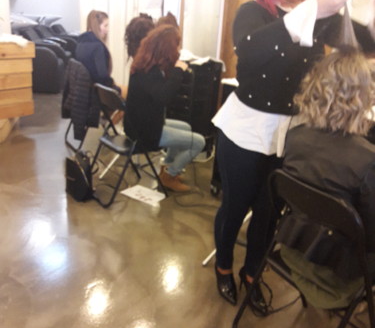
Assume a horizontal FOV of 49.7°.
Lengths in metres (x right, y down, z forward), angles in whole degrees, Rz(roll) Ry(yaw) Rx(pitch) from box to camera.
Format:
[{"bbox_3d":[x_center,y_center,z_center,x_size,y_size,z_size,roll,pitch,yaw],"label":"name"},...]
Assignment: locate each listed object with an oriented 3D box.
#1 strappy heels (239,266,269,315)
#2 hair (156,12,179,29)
[{"bbox_3d":[0.320,0.602,1.956,0.085,0.150,0.215,-10,25,-31],"label":"strappy heels"},{"bbox_3d":[-0.171,-1.205,3.650,0.250,0.320,0.230,-12,26,-34],"label":"hair"}]

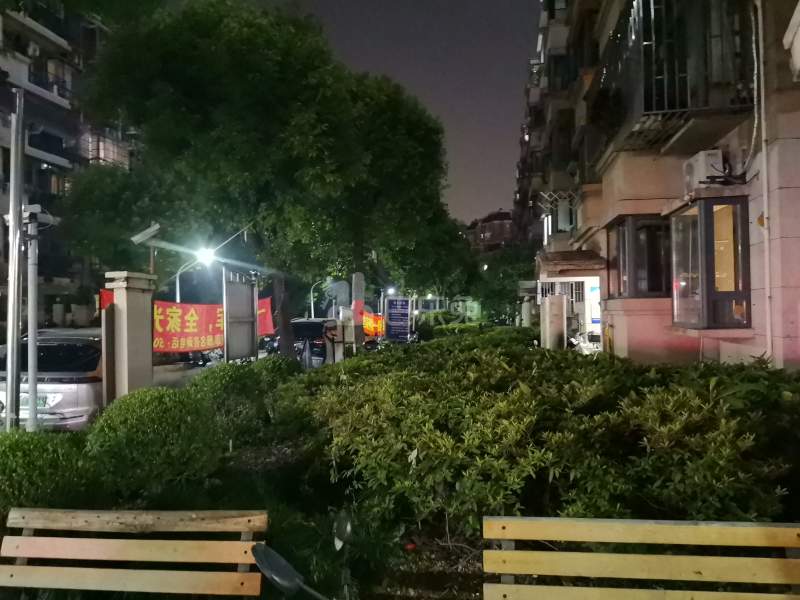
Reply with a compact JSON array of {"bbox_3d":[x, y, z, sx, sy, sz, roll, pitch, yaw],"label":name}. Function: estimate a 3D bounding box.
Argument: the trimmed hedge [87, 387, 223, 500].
[{"bbox_3d":[-2.280,1.260,5.850,1.260,0.950,1.200,-1,0,0],"label":"trimmed hedge"}]

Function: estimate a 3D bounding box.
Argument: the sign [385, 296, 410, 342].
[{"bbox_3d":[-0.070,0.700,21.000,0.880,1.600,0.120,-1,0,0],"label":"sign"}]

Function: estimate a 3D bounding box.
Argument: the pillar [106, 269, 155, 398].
[{"bbox_3d":[-3.330,0.800,7.750,0.320,2.300,0.620,-1,0,9],"label":"pillar"}]

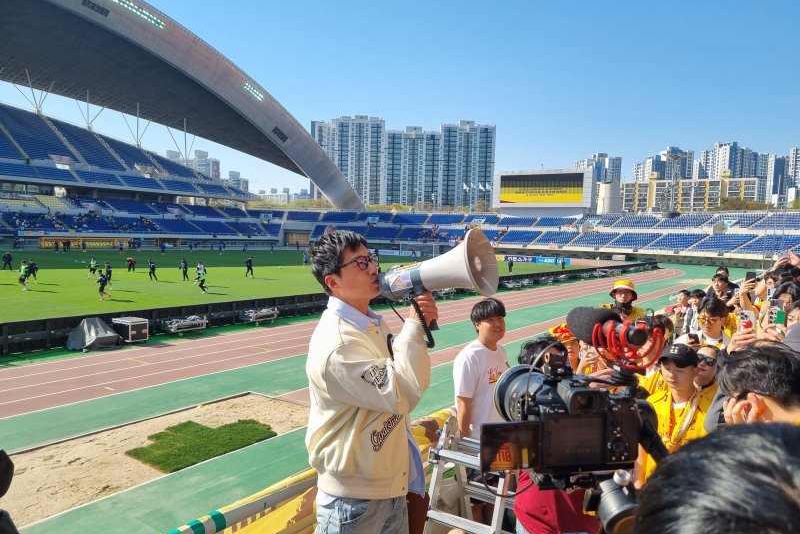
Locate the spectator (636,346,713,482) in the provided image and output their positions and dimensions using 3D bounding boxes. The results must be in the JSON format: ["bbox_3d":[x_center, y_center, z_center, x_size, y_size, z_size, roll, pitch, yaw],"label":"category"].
[{"bbox_3d":[1.392,1.215,3.169,0.500,1.640,0.360,4,4,38],"label":"spectator"}]

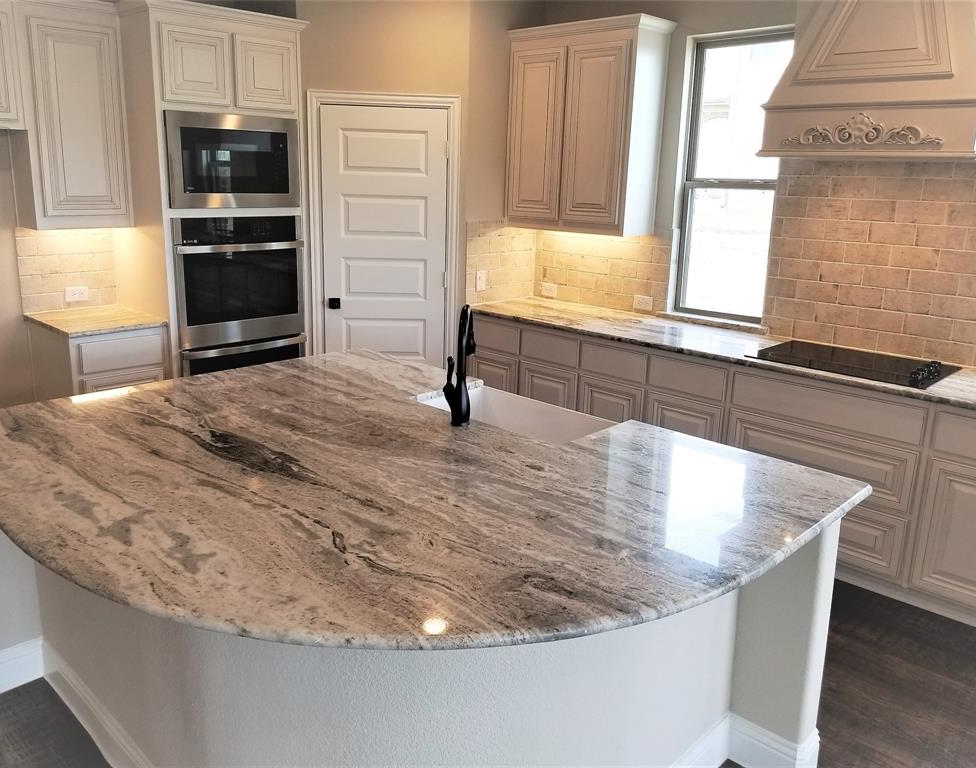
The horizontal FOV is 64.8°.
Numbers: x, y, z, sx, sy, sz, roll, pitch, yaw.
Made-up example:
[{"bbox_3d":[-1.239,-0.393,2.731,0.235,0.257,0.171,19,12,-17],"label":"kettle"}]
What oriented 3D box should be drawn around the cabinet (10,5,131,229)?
[{"bbox_3d":[-2.172,-1.367,3.947,0.394,1.114,0.476,15,20,40],"label":"cabinet"}]

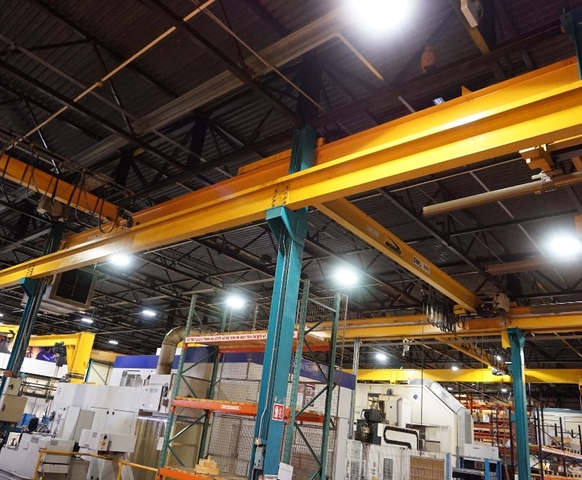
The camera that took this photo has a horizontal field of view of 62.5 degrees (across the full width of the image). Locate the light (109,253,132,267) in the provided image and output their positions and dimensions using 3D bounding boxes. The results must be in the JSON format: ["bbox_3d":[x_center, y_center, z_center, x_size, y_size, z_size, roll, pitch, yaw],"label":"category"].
[{"bbox_3d":[-5.513,0.630,15.520,0.320,0.110,0.620,-12,-29,39],"label":"light"}]

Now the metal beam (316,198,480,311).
[{"bbox_3d":[2.899,0.510,11.077,0.182,0.413,9.112,-12,-29,39],"label":"metal beam"}]

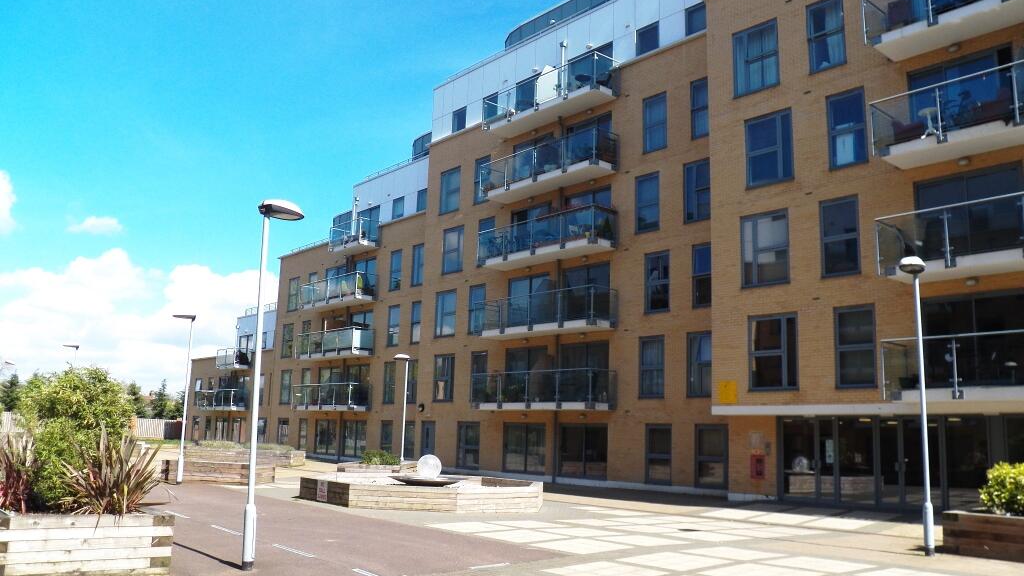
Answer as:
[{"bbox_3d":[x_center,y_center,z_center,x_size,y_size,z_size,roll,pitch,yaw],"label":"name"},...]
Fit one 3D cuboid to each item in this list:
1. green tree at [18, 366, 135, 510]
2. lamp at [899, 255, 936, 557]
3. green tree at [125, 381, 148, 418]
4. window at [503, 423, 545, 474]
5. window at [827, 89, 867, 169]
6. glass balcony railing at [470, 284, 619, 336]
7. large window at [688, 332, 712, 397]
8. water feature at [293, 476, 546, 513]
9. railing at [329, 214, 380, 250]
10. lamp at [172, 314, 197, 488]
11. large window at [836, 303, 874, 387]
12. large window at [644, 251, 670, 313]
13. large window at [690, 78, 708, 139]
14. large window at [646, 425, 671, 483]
[{"bbox_3d":[-5.263,1.819,10.009,1.370,1.770,1.330,2,-10,0],"label":"green tree"},{"bbox_3d":[6.748,1.921,13.821,0.650,4.950,0.330,8,-11,-39],"label":"lamp"},{"bbox_3d":[-39.286,12.605,85.751,2.800,5.931,2.800,11,-14,-40],"label":"green tree"},{"bbox_3d":[0.487,6.137,31.721,0.120,1.880,2.390,11,-13,-41],"label":"window"},{"bbox_3d":[8.691,-4.105,21.435,0.120,2.040,1.010,11,-13,-41],"label":"window"},{"bbox_3d":[1.086,1.019,31.372,1.141,1.380,6.806,8,-11,-39],"label":"glass balcony railing"},{"bbox_3d":[6.044,2.363,25.718,0.130,2.016,1.397,11,-14,-40],"label":"large window"},{"bbox_3d":[-2.050,4.895,19.907,5.500,0.500,5.500,11,-14,-40],"label":"water feature"},{"bbox_3d":[-8.408,-2.671,44.495,1.250,1.500,3.200,11,-14,-40],"label":"railing"},{"bbox_3d":[-9.980,3.292,24.704,0.650,4.950,0.330,8,-11,-39],"label":"lamp"},{"bbox_3d":[8.480,1.462,20.385,0.120,2.040,1.050,8,-11,-39],"label":"large window"},{"bbox_3d":[4.944,-0.172,27.998,0.150,2.018,1.038,11,-14,-41],"label":"large window"},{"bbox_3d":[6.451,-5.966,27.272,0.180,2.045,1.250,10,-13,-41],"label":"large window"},{"bbox_3d":[4.738,5.346,26.579,0.130,1.860,1.006,11,-14,-40],"label":"large window"}]

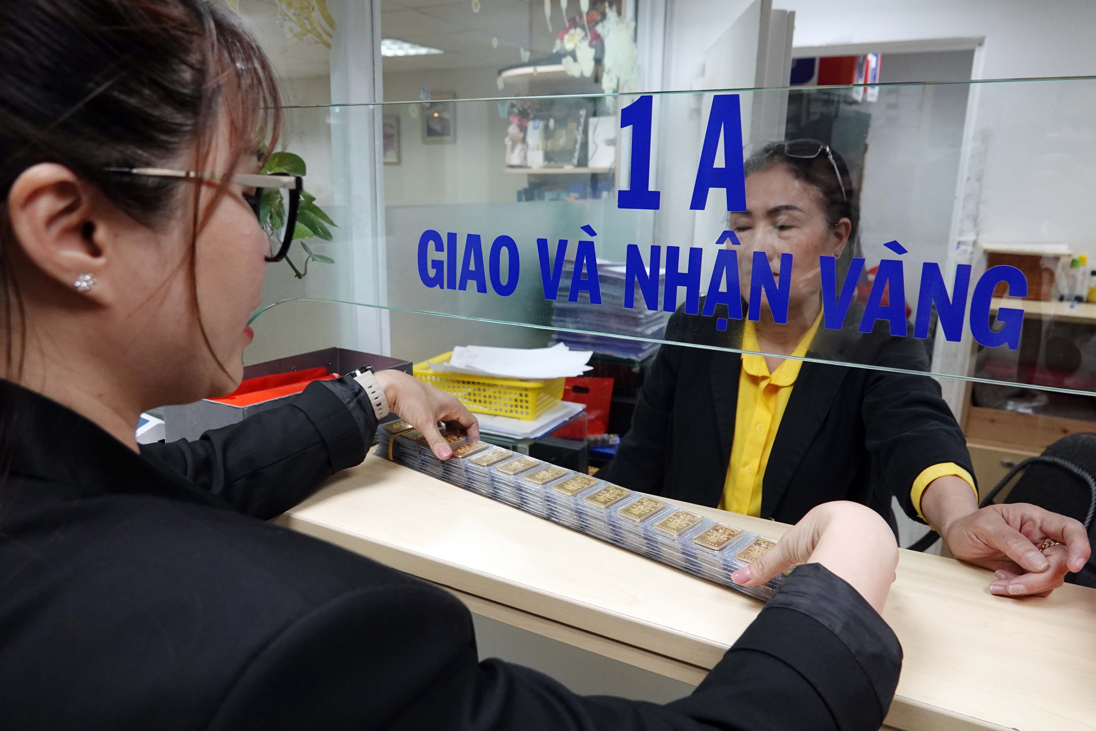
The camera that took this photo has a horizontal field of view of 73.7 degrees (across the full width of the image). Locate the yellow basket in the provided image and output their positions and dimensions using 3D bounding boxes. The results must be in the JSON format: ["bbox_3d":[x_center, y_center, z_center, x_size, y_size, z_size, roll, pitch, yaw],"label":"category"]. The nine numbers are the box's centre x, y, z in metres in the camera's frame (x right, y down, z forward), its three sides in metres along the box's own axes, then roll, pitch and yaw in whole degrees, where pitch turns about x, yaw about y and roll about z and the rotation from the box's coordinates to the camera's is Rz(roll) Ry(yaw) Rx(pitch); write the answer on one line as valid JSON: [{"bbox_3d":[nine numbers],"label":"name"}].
[{"bbox_3d":[-0.102,0.035,1.360,0.255,0.074,0.165,7,15,21],"label":"yellow basket"}]

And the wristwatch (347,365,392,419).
[{"bbox_3d":[-0.209,0.032,0.855,0.040,0.054,0.059,-29,0,-38],"label":"wristwatch"}]

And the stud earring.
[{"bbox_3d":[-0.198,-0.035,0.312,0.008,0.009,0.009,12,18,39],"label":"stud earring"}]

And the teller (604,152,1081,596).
[{"bbox_3d":[0.407,0.368,1.147,0.530,1.380,0.500,11,17,34],"label":"teller"}]

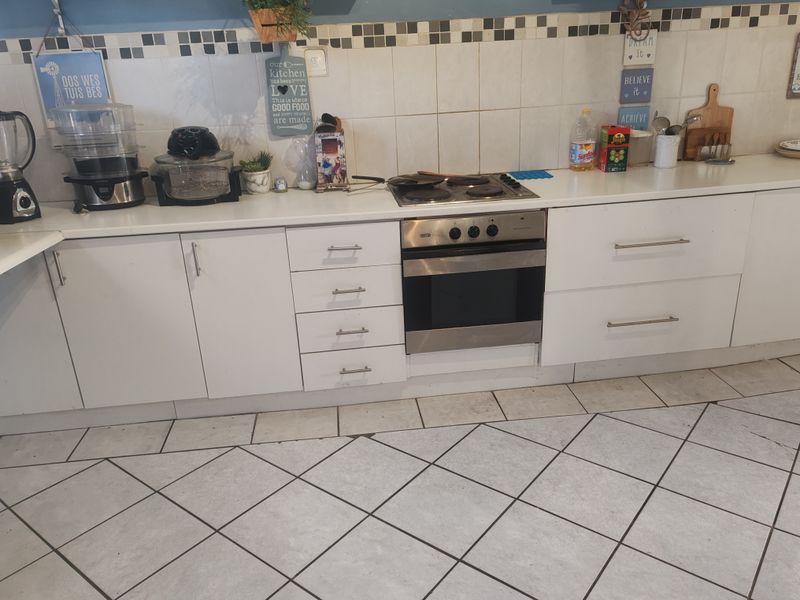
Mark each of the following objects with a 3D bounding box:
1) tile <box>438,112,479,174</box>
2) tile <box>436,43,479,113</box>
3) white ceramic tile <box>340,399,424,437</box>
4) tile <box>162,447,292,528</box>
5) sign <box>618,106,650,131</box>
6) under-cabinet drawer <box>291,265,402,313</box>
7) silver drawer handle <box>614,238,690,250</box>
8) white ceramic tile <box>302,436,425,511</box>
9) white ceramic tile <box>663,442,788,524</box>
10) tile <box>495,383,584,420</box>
[{"bbox_3d":[0.285,-0.761,3.019,0.200,0.285,0.012,-4,20,-5],"label":"tile"},{"bbox_3d":[0.272,-1.029,2.904,0.200,0.300,0.010,-5,20,-5],"label":"tile"},{"bbox_3d":[-0.087,0.511,2.699,0.350,0.012,0.261,-4,20,-5],"label":"white ceramic tile"},{"bbox_3d":[-0.626,0.679,2.281,0.350,0.010,0.350,12,25,36],"label":"tile"},{"bbox_3d":[1.143,-0.862,3.062,0.152,0.160,0.012,-5,20,-5],"label":"sign"},{"bbox_3d":[-0.233,-0.108,2.759,0.446,0.176,0.400,-4,20,-5],"label":"under-cabinet drawer"},{"bbox_3d":[1.052,-0.238,2.616,0.326,0.013,0.035,-5,20,-5],"label":"silver drawer handle"},{"bbox_3d":[-0.128,0.648,2.348,0.353,0.010,0.353,13,25,37],"label":"white ceramic tile"},{"bbox_3d":[1.152,0.640,2.214,0.350,0.012,0.350,13,25,37],"label":"white ceramic tile"},{"bbox_3d":[0.605,0.450,2.726,0.347,0.010,0.261,-4,20,-5],"label":"tile"}]

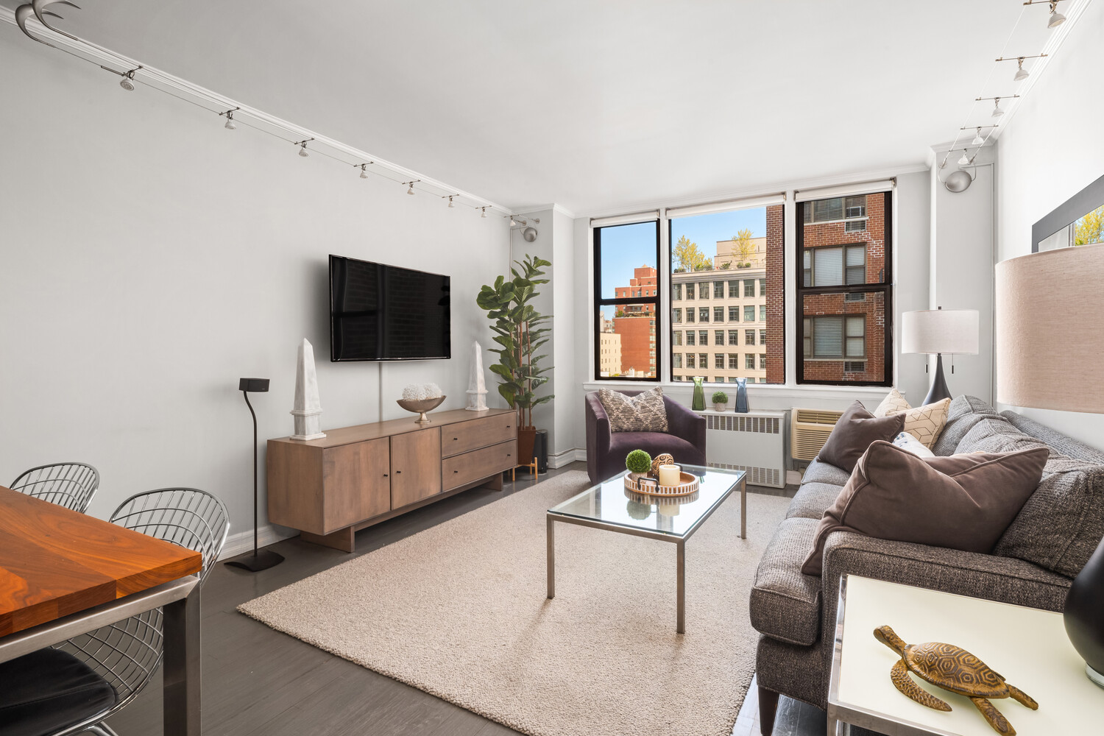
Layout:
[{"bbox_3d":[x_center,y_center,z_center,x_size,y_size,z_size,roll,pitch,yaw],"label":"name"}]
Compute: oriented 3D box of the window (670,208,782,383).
[{"bbox_3d":[1.501,-0.615,4.544,0.964,1.503,0.100,0,2,29],"label":"window"}]

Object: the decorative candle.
[{"bbox_3d":[0.610,0.558,2.705,0.106,0.088,0.106,1,2,29],"label":"decorative candle"}]

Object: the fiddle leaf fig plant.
[{"bbox_3d":[-0.318,-0.124,4.527,0.602,1.716,0.602,1,2,29],"label":"fiddle leaf fig plant"}]

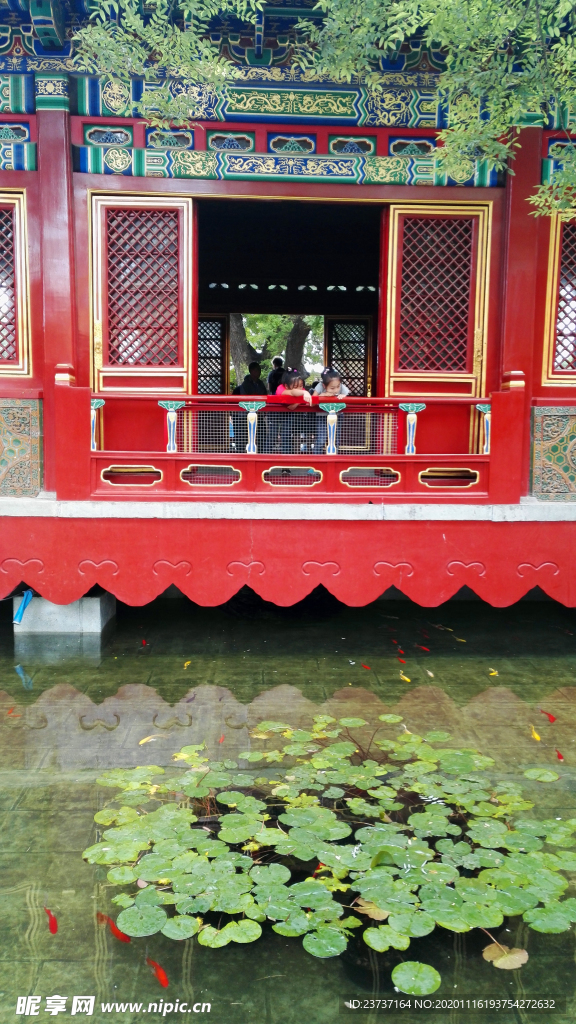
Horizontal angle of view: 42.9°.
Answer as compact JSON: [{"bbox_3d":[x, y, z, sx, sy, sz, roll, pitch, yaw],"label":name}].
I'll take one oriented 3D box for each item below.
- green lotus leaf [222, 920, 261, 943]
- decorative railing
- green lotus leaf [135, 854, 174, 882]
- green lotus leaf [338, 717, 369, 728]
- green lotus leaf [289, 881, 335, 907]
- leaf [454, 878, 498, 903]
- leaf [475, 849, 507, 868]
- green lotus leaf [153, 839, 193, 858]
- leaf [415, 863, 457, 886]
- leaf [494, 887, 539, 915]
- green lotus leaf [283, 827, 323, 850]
[{"bbox_3d":[-0.163,1.494,2.619,0.139,0.020,0.135,1,5,0],"label":"green lotus leaf"},{"bbox_3d":[0.060,-0.560,6.265,3.803,0.929,0.160,1,6,-3],"label":"decorative railing"},{"bbox_3d":[-0.536,1.449,2.988,0.179,0.025,0.177,1,7,-2],"label":"green lotus leaf"},{"bbox_3d":[0.395,1.269,4.433,0.172,0.020,0.166,1,6,5],"label":"green lotus leaf"},{"bbox_3d":[0.088,1.428,2.745,0.172,0.020,0.164,1,6,2],"label":"green lotus leaf"},{"bbox_3d":[0.754,1.512,2.931,0.177,0.015,0.166,1,6,-3],"label":"leaf"},{"bbox_3d":[0.828,1.414,3.003,0.124,0.020,0.146,2,6,16],"label":"leaf"},{"bbox_3d":[-0.492,1.434,3.124,0.170,0.025,0.157,1,7,-2],"label":"green lotus leaf"},{"bbox_3d":[0.615,1.473,2.986,0.167,0.020,0.166,1,5,0],"label":"leaf"},{"bbox_3d":[0.851,1.441,2.727,0.153,0.020,0.175,3,6,19],"label":"leaf"},{"bbox_3d":[0.064,1.431,3.214,0.175,0.025,0.179,1,7,-2],"label":"green lotus leaf"}]

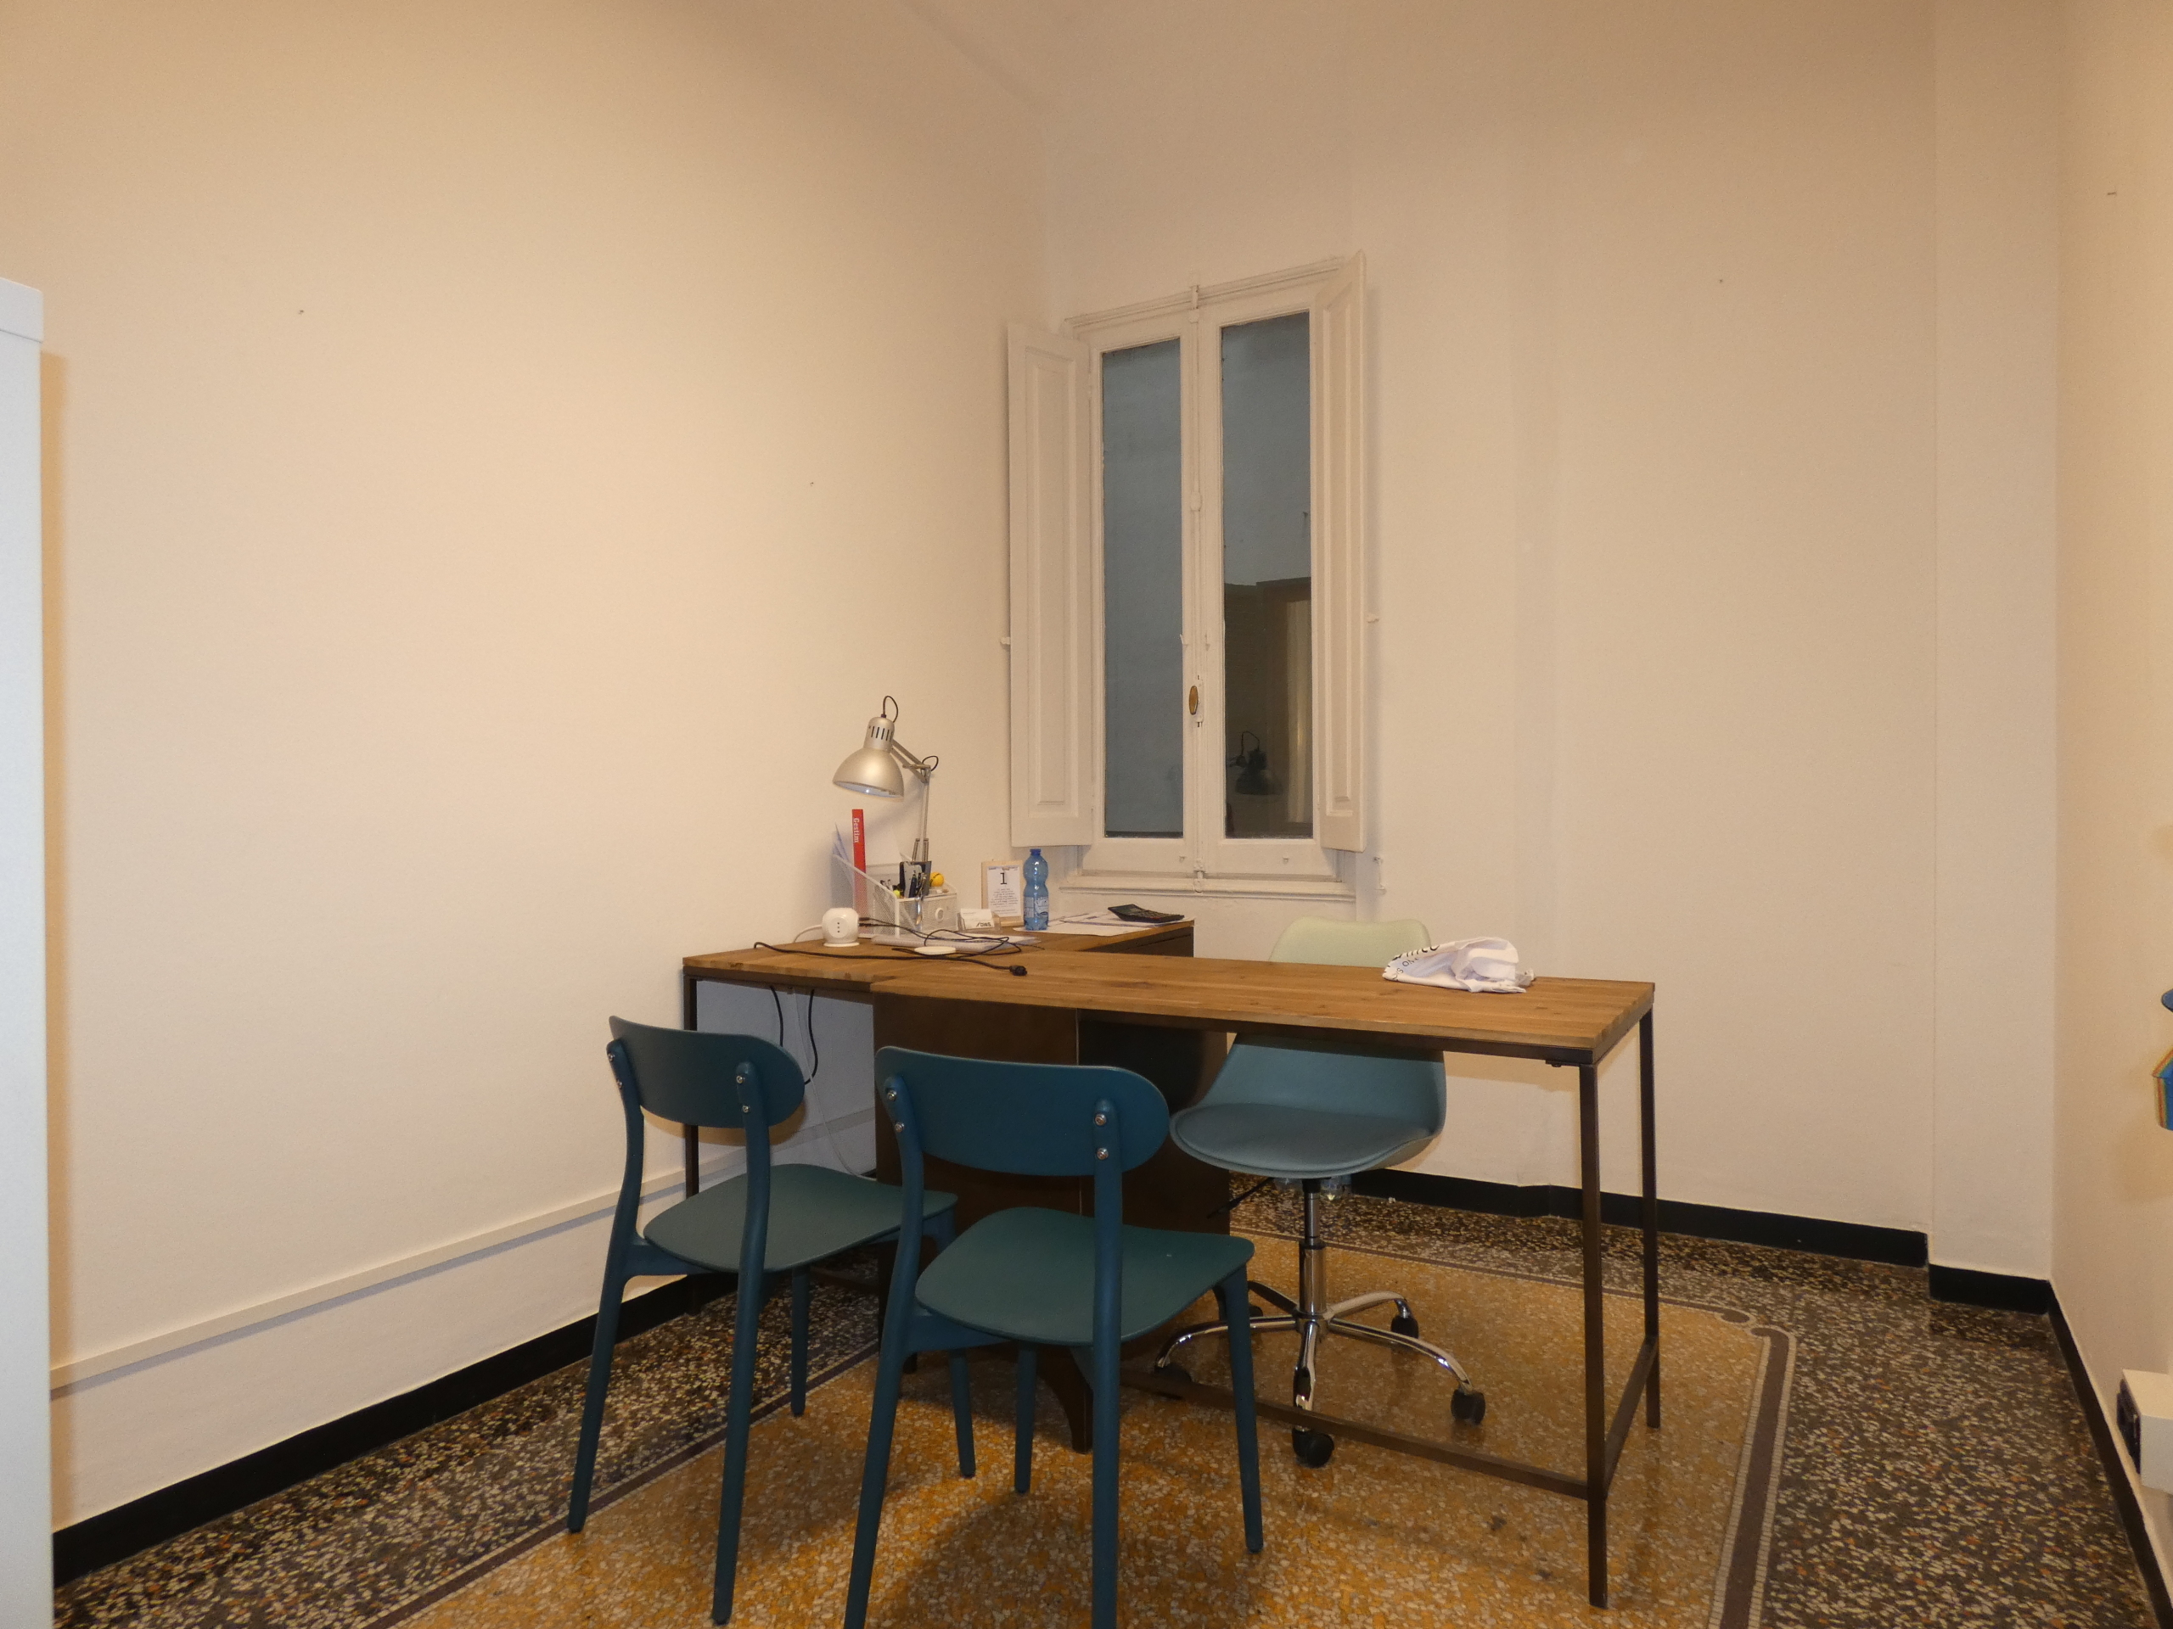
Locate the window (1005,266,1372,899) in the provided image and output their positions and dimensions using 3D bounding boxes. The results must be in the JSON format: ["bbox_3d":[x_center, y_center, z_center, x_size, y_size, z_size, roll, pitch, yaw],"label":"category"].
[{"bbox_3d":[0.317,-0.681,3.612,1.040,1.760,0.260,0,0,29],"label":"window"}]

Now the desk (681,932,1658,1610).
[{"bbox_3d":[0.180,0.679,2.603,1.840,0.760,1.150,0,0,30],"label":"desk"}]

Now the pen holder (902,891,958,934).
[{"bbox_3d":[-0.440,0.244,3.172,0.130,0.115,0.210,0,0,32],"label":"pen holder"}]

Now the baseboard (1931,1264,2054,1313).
[{"bbox_3d":[1.913,1.009,2.664,0.210,0.073,0.025,0,0,25],"label":"baseboard"}]

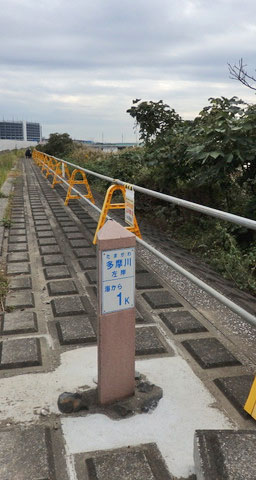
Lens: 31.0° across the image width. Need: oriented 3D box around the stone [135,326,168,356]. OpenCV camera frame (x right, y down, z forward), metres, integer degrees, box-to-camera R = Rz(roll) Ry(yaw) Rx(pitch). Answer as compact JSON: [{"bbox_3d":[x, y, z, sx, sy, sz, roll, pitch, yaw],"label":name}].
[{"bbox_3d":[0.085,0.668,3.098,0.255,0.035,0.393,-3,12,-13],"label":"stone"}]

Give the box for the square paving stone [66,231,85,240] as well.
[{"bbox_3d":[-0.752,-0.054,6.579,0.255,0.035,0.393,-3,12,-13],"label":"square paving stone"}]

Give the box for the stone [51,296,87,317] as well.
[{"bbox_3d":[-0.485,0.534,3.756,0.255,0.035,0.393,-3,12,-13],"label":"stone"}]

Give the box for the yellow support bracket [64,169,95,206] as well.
[{"bbox_3d":[-1.033,-1.116,9.791,0.643,0.793,0.117,-3,12,-13],"label":"yellow support bracket"}]

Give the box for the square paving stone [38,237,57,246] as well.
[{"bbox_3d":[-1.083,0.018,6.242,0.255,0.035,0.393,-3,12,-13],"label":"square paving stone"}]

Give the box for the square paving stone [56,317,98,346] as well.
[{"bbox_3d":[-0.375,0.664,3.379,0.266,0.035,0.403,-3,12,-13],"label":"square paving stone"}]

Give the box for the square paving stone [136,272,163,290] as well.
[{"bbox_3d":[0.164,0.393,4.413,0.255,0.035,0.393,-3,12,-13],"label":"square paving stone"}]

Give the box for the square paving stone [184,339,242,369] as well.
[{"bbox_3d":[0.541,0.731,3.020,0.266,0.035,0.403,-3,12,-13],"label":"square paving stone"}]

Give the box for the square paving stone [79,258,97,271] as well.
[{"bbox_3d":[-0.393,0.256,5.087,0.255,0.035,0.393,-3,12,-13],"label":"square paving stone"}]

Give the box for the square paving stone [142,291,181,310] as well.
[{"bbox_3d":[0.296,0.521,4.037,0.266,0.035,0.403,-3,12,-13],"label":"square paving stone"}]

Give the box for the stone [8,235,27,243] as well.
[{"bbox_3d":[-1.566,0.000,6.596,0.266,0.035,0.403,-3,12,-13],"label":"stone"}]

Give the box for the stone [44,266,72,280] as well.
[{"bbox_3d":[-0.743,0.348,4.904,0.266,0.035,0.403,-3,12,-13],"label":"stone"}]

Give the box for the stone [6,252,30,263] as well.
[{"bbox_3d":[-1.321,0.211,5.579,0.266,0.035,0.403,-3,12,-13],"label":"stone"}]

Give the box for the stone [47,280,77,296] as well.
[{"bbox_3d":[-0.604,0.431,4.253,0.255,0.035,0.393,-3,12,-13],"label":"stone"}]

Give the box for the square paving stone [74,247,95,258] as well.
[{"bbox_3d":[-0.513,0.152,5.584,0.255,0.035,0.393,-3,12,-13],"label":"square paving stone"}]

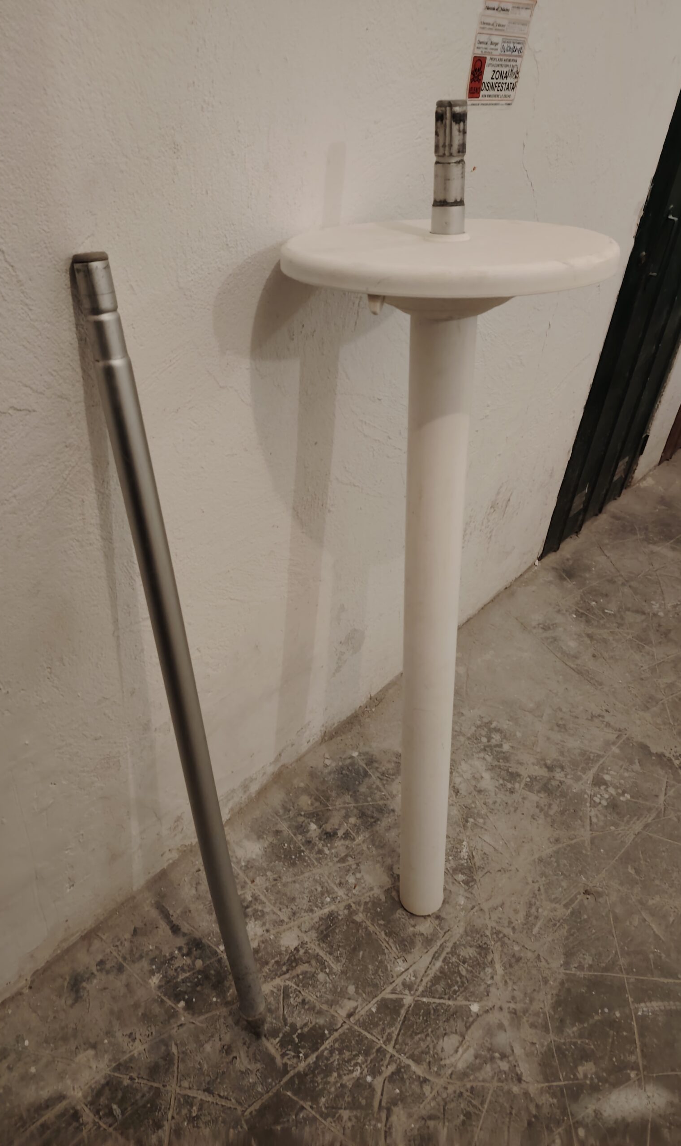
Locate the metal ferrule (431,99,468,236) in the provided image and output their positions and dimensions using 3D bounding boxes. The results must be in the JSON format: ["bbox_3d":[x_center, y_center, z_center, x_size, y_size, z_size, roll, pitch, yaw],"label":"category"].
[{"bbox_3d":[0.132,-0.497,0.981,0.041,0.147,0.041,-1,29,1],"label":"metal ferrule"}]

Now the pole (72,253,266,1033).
[{"bbox_3d":[-0.213,0.213,1.128,0.042,1.241,0.042,15,33,36],"label":"pole"}]

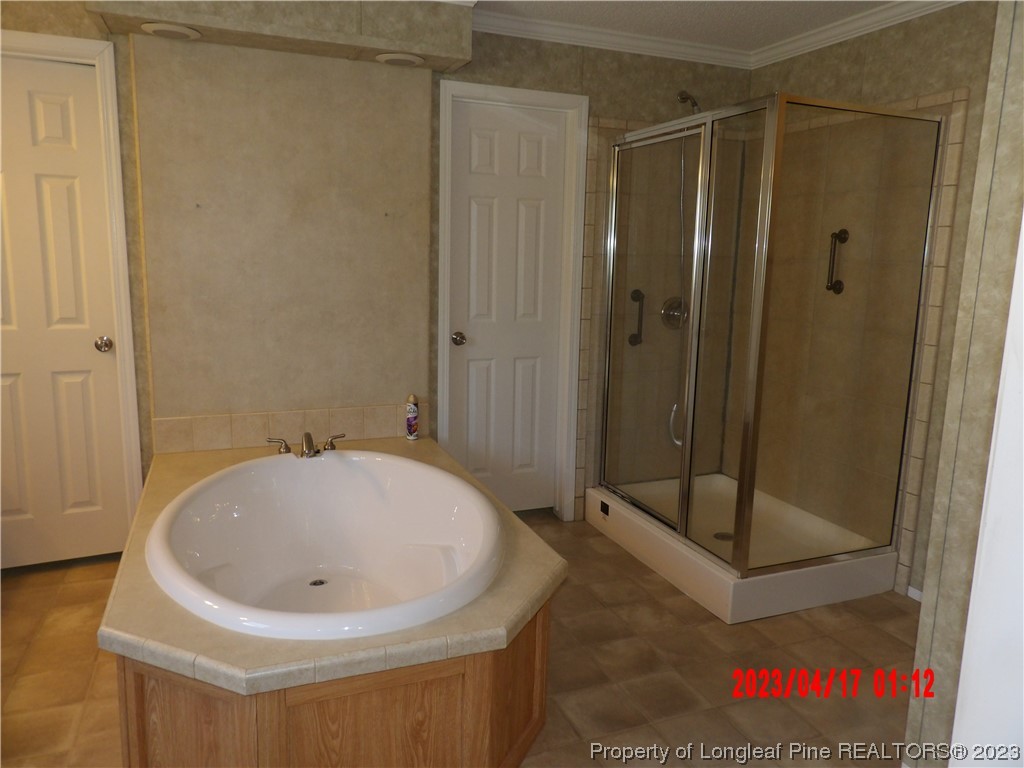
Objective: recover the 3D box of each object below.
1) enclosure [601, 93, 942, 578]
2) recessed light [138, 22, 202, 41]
[{"bbox_3d":[1.068,-0.245,3.278,0.794,1.782,1.142,-3,11,-21],"label":"enclosure"},{"bbox_3d":[-1.271,-1.312,2.656,0.207,0.021,0.207,-3,11,-21],"label":"recessed light"}]

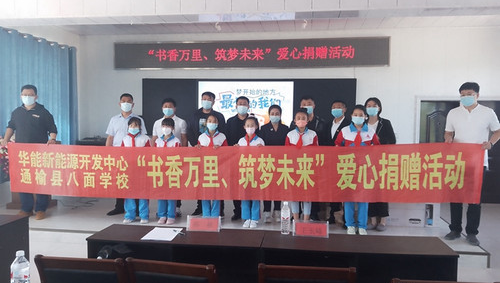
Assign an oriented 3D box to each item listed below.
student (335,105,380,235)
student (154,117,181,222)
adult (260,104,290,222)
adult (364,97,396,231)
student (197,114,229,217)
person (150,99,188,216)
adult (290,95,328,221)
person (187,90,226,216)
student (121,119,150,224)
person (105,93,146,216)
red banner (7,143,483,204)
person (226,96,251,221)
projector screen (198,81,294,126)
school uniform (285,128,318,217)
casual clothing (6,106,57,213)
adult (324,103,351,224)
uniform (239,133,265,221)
[{"bbox_3d":[1.314,0.341,4.776,0.510,1.562,0.340,1,3,8],"label":"student"},{"bbox_3d":[-1.104,0.407,5.221,0.370,1.428,0.260,1,3,6],"label":"student"},{"bbox_3d":[0.343,0.291,5.238,0.450,1.561,0.300,1,4,7],"label":"adult"},{"bbox_3d":[1.616,0.282,4.950,0.470,1.661,0.300,2,4,20],"label":"adult"},{"bbox_3d":[-0.496,0.386,5.158,0.420,1.483,0.270,1,3,6],"label":"student"},{"bbox_3d":[-1.133,0.221,5.564,0.480,1.676,0.300,1,3,8],"label":"person"},{"bbox_3d":[0.848,0.239,5.392,0.500,1.686,0.300,1,3,8],"label":"adult"},{"bbox_3d":[-0.597,0.172,5.518,0.530,1.749,0.340,1,4,5],"label":"person"},{"bbox_3d":[-1.494,0.375,5.119,0.410,1.391,0.280,0,4,-3],"label":"student"},{"bbox_3d":[-1.732,0.177,5.536,0.530,1.726,0.340,0,4,-5],"label":"person"},{"bbox_3d":[-0.298,0.360,4.835,5.879,0.680,0.100,1,3,8],"label":"red banner"},{"bbox_3d":[-0.093,0.224,5.353,0.500,1.674,0.320,1,4,3],"label":"person"},{"bbox_3d":[-0.088,-0.650,7.785,1.919,1.079,0.060,1,3,8],"label":"projector screen"},{"bbox_3d":[0.662,0.390,4.936,0.420,1.122,0.270,1,4,7],"label":"school uniform"},{"bbox_3d":[-3.062,0.230,5.466,0.680,1.603,0.320,0,3,-2],"label":"casual clothing"},{"bbox_3d":[1.219,0.270,5.178,0.500,1.621,0.320,1,4,13],"label":"adult"},{"bbox_3d":[0.025,0.476,5.112,0.360,1.149,0.280,1,3,8],"label":"uniform"}]

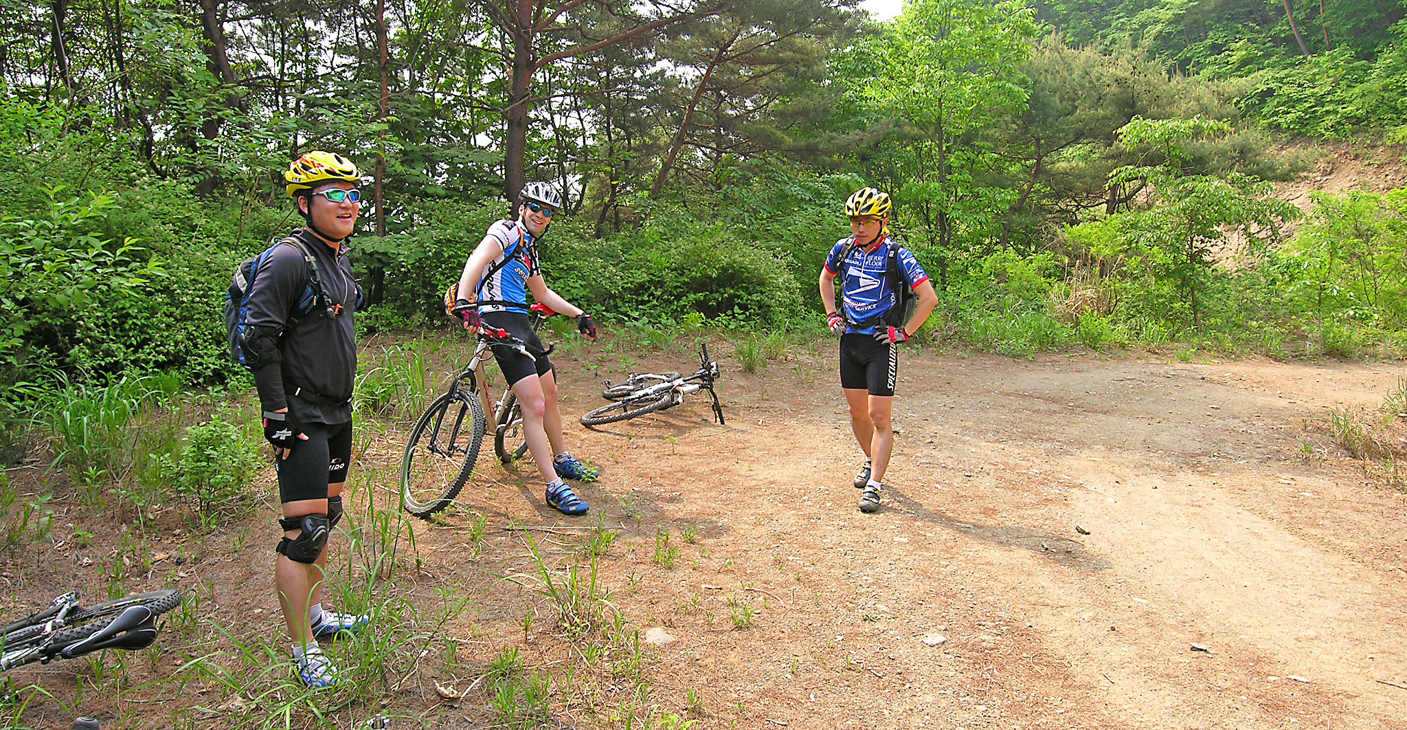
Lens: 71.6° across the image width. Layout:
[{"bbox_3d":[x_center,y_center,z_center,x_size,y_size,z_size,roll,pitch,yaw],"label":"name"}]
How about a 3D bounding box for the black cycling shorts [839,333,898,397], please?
[{"bbox_3d":[0.900,-0.015,5.310,0.330,0.370,0.260,5,9,29],"label":"black cycling shorts"}]

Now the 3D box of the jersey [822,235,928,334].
[{"bbox_3d":[0.927,-0.424,5.260,0.500,0.550,0.280,5,10,31],"label":"jersey"}]

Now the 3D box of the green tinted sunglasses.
[{"bbox_3d":[-1.210,-0.557,3.220,0.140,0.050,0.145,4,9,24],"label":"green tinted sunglasses"}]

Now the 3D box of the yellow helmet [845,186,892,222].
[{"bbox_3d":[0.882,-0.865,5.220,0.210,0.165,0.280,6,22,36],"label":"yellow helmet"}]

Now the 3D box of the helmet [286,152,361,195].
[{"bbox_3d":[-1.267,-0.633,3.250,0.280,0.160,0.210,4,9,24],"label":"helmet"}]

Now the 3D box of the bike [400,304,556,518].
[{"bbox_3d":[-1.141,0.190,5.286,0.600,1.000,1.700,19,12,9],"label":"bike"}]

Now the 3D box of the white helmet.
[{"bbox_3d":[-0.871,-0.903,5.240,0.210,0.160,0.280,5,11,-41],"label":"white helmet"}]

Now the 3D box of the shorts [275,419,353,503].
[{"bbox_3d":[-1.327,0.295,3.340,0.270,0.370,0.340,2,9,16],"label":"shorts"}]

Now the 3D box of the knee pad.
[{"bbox_3d":[-1.339,0.580,3.260,0.150,0.180,0.140,2,9,15],"label":"knee pad"}]

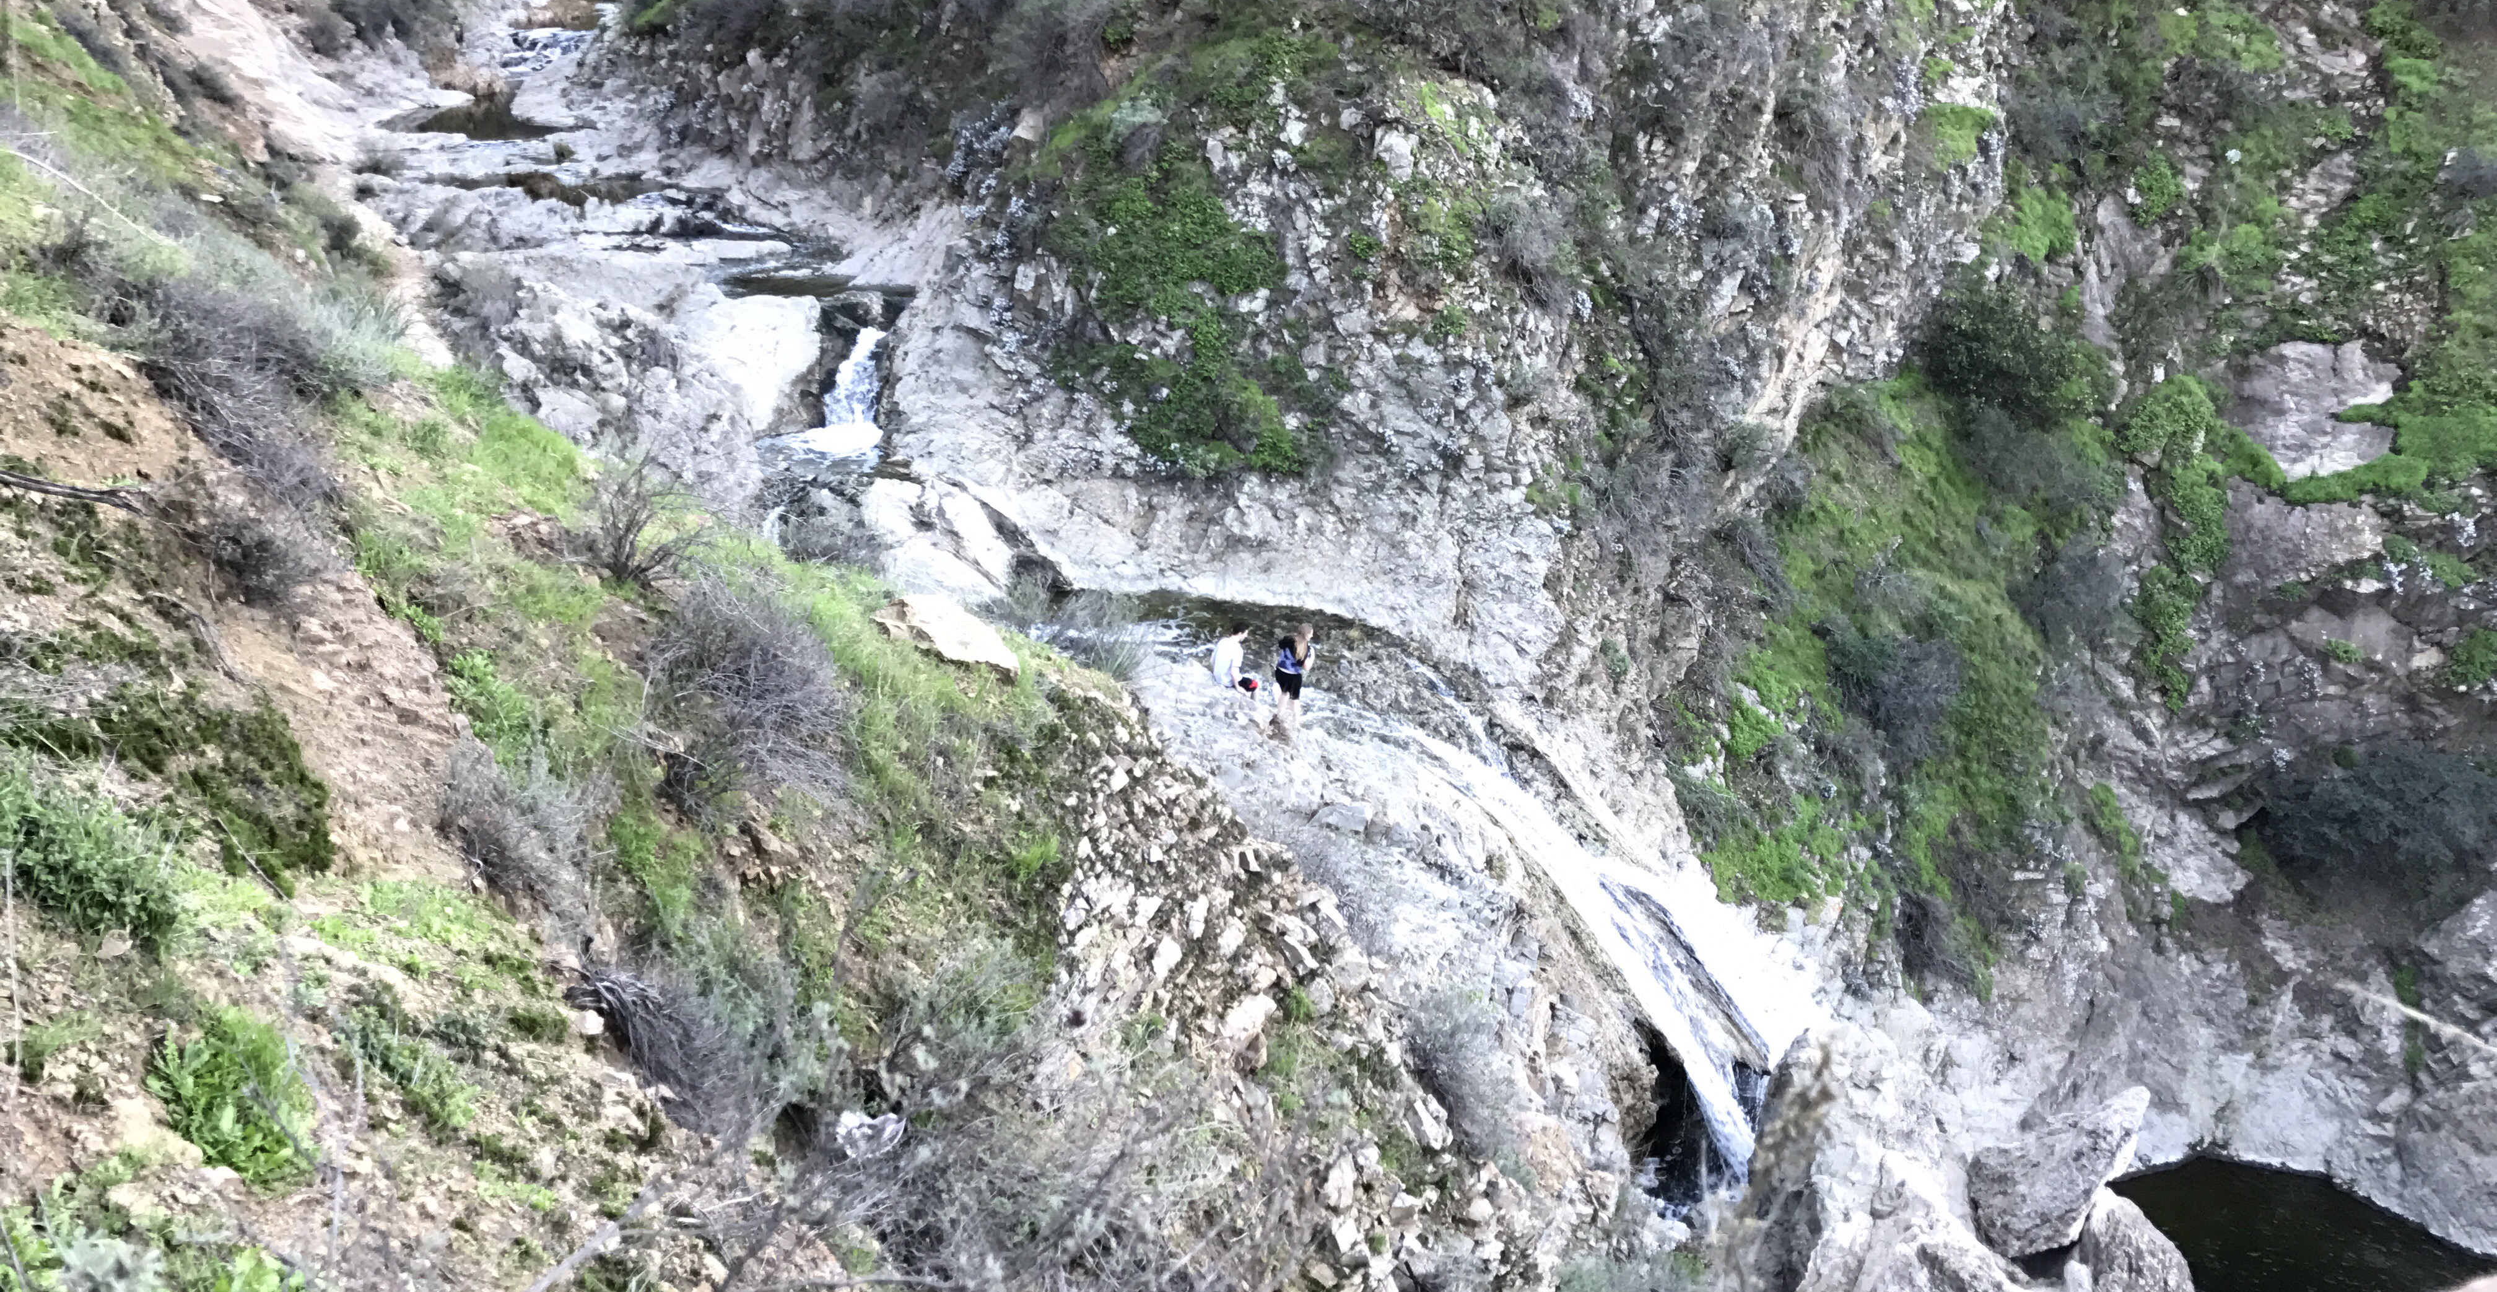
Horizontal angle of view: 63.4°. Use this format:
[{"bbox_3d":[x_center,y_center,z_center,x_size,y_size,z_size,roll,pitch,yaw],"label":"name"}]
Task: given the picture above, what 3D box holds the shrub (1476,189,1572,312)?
[{"bbox_3d":[4.510,-6.470,33.000,1.500,1.800,1.400,3,21,7],"label":"shrub"}]

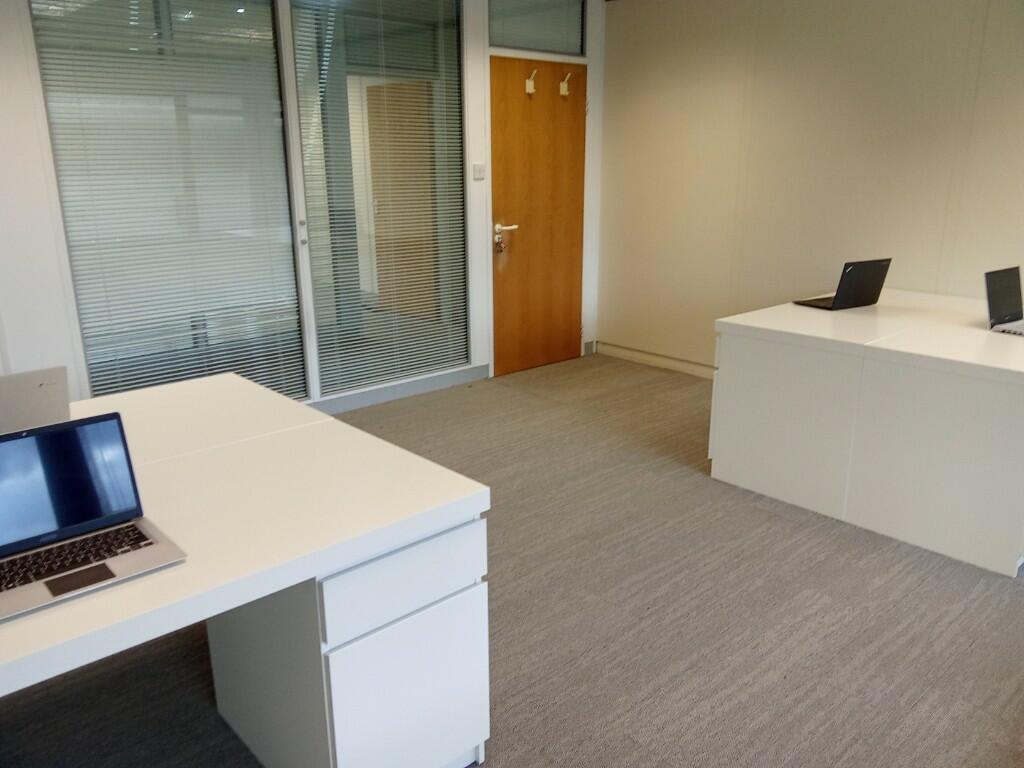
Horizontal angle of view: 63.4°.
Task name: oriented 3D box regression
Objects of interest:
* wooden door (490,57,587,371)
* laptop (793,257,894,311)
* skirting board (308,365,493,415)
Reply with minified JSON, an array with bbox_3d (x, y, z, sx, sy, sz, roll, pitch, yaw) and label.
[{"bbox_3d":[0.173,-1.081,5.478,0.835,1.979,0.045,-14,21,-40],"label":"wooden door"},{"bbox_3d":[1.551,-0.482,3.888,0.318,0.229,0.269,-9,18,-29],"label":"laptop"},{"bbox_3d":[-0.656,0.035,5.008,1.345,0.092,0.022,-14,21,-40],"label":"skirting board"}]

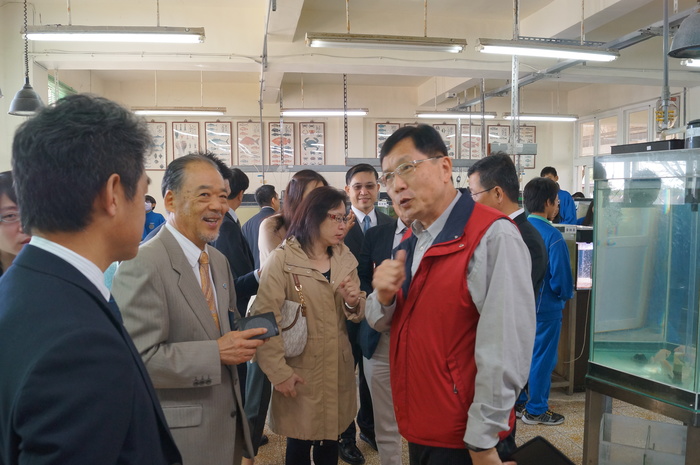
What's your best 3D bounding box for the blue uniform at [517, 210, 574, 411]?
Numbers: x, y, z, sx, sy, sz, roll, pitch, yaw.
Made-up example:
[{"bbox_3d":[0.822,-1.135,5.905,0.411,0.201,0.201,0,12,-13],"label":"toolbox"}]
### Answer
[{"bbox_3d":[1.325,0.566,3.554,0.350,1.377,0.470,-2,4,-12],"label":"blue uniform"}]

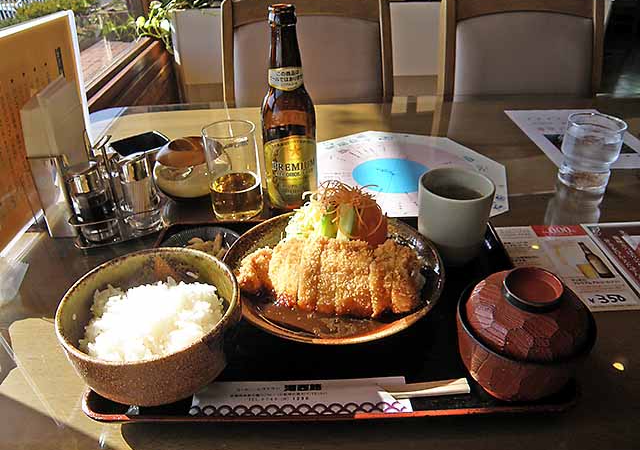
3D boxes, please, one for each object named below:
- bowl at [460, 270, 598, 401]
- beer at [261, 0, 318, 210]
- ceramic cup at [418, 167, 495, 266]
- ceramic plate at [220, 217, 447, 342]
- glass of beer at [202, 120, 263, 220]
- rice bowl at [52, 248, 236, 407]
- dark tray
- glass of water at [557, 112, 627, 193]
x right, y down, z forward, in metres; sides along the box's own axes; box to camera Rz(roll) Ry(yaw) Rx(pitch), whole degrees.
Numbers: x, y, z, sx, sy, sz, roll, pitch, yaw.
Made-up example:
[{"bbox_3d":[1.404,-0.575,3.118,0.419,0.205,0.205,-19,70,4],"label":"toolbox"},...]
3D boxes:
[{"bbox_3d":[0.149,0.076,0.357,0.096,0.083,0.096,-1,32,1],"label":"bowl"},{"bbox_3d":[-0.037,-0.135,0.569,0.064,0.234,0.064,-3,32,-3],"label":"beer"},{"bbox_3d":[0.138,-0.008,0.499,0.072,0.076,0.072,-1,32,1],"label":"ceramic cup"},{"bbox_3d":[0.011,0.048,0.455,0.205,0.033,0.205,-1,32,1],"label":"ceramic plate"},{"bbox_3d":[-0.105,-0.066,0.583,0.064,0.104,0.064,-1,32,0],"label":"glass of beer"},{"bbox_3d":[-0.129,0.080,0.384,0.132,0.059,0.132,-1,32,1],"label":"rice bowl"},{"bbox_3d":[0.008,0.066,0.450,0.362,0.018,0.257,-1,32,0],"label":"dark tray"},{"bbox_3d":[0.361,-0.098,0.638,0.074,0.081,0.074,-1,32,0],"label":"glass of water"}]

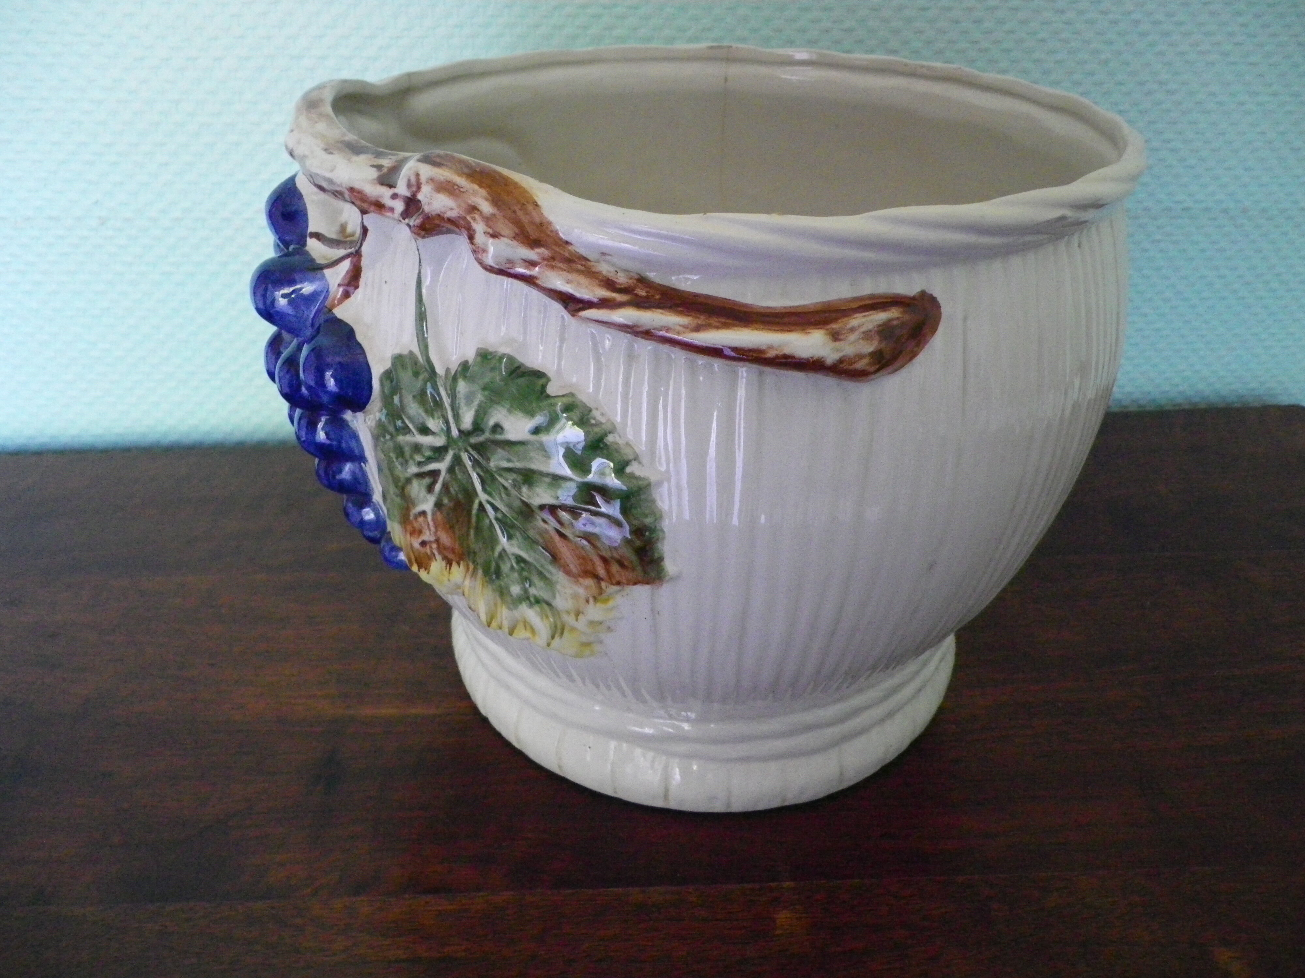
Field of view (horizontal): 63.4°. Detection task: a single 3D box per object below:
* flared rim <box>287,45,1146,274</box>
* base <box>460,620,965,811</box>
[{"bbox_3d":[0.021,-0.118,0.351,0.266,0.021,0.260,-4,31,-8],"label":"flared rim"},{"bbox_3d":[0.022,0.048,0.448,0.209,0.045,0.209,-4,31,-8],"label":"base"}]

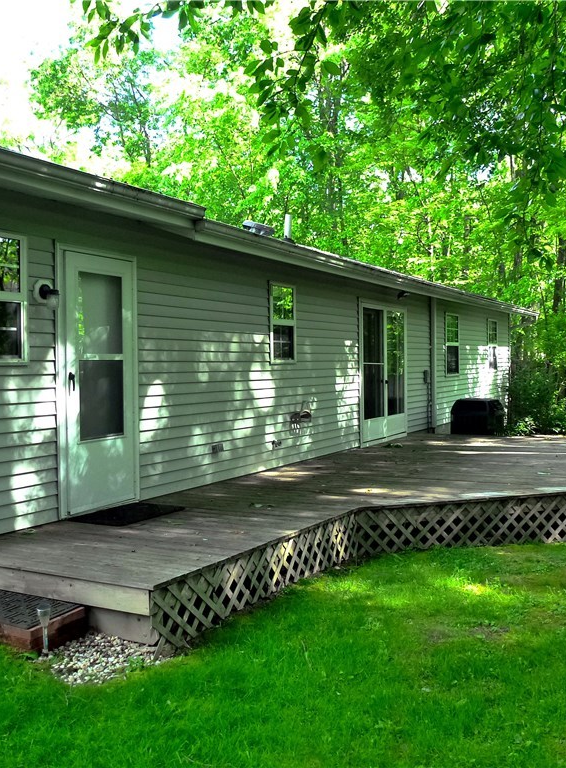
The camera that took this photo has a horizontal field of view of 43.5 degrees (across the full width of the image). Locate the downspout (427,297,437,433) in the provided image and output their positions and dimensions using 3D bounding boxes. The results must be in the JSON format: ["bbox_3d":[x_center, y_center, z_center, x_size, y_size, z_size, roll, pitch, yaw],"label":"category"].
[{"bbox_3d":[2.691,-0.356,12.714,0.090,2.460,0.090,0,2,30],"label":"downspout"}]

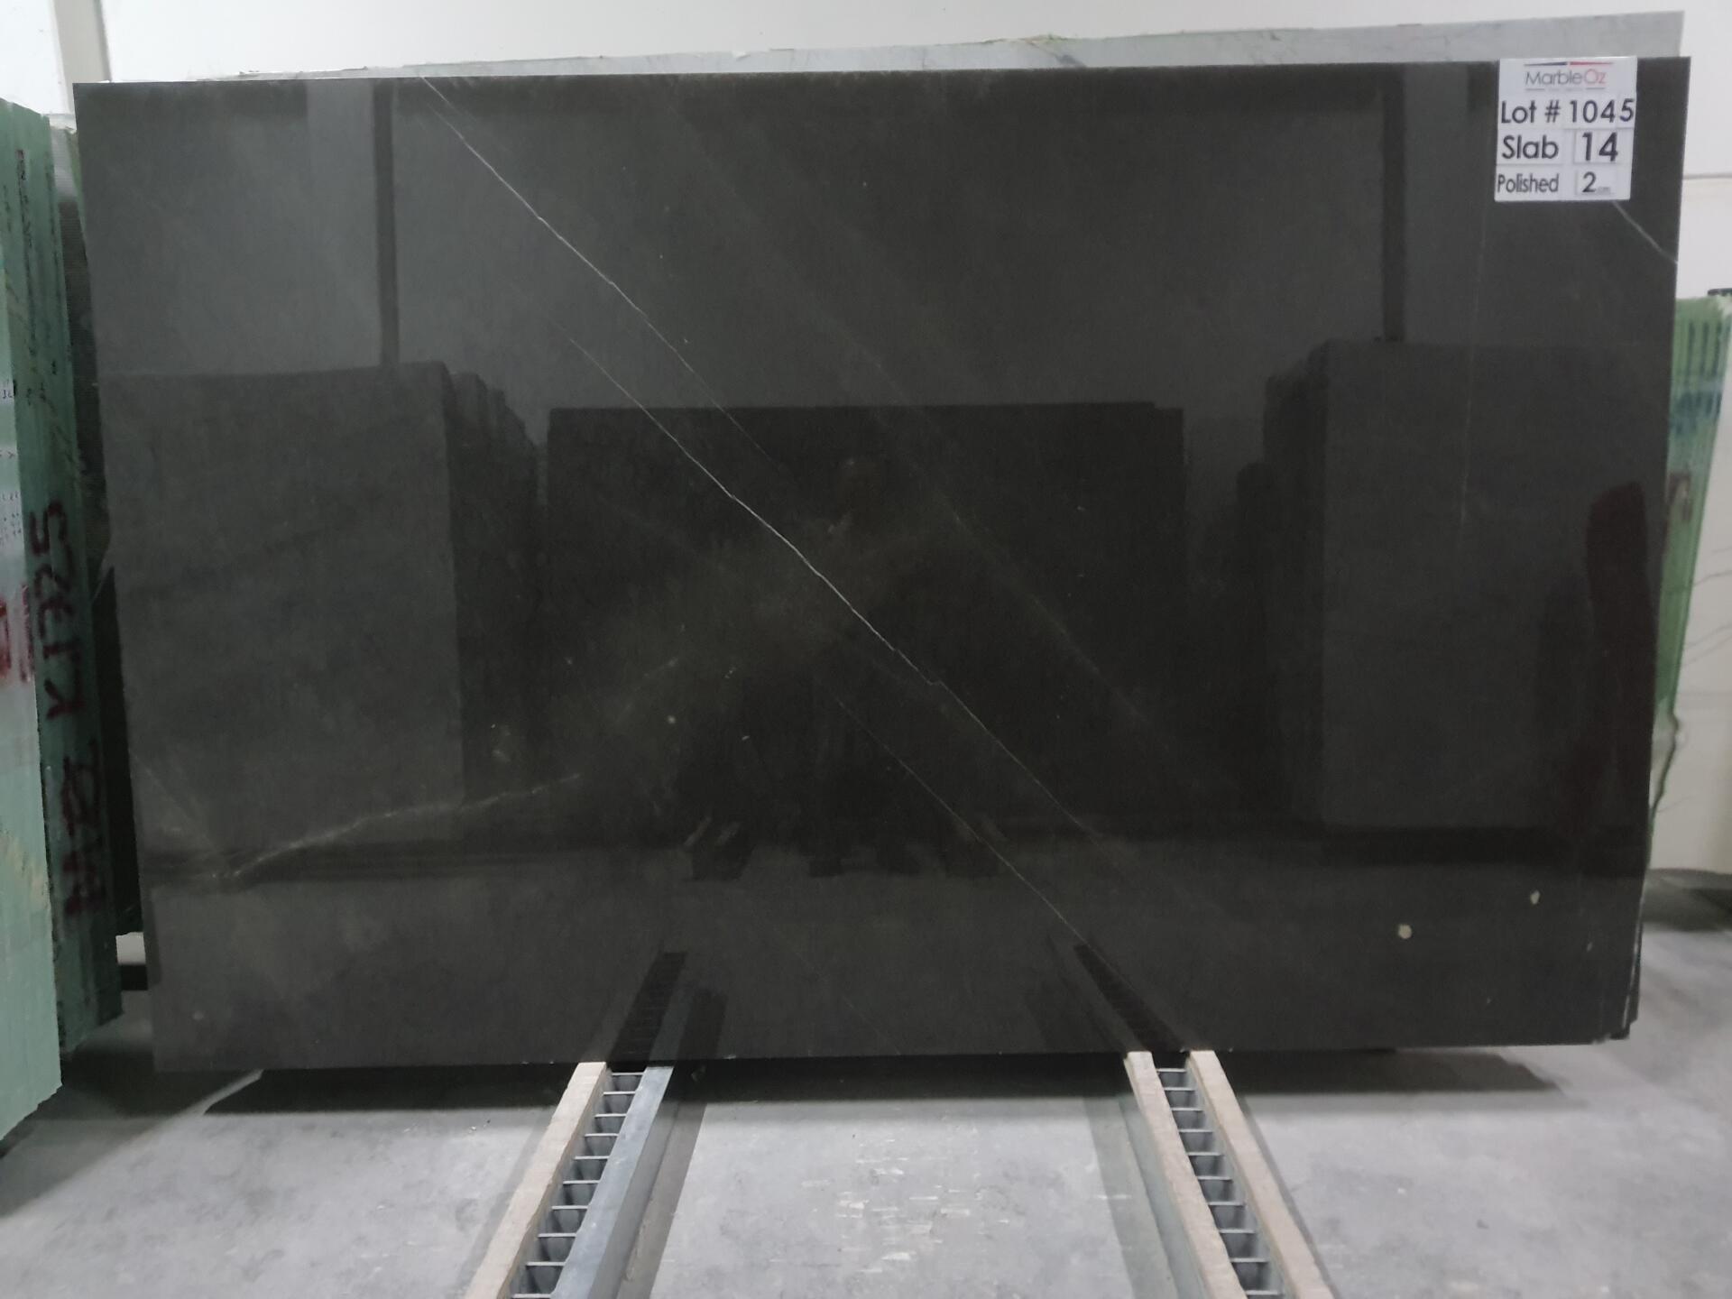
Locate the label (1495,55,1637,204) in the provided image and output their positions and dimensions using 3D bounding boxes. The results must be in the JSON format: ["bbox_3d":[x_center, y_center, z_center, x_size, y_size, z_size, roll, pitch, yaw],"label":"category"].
[{"bbox_3d":[1.316,-0.977,2.446,0.257,0.257,0.008,-1,8,0],"label":"label"}]

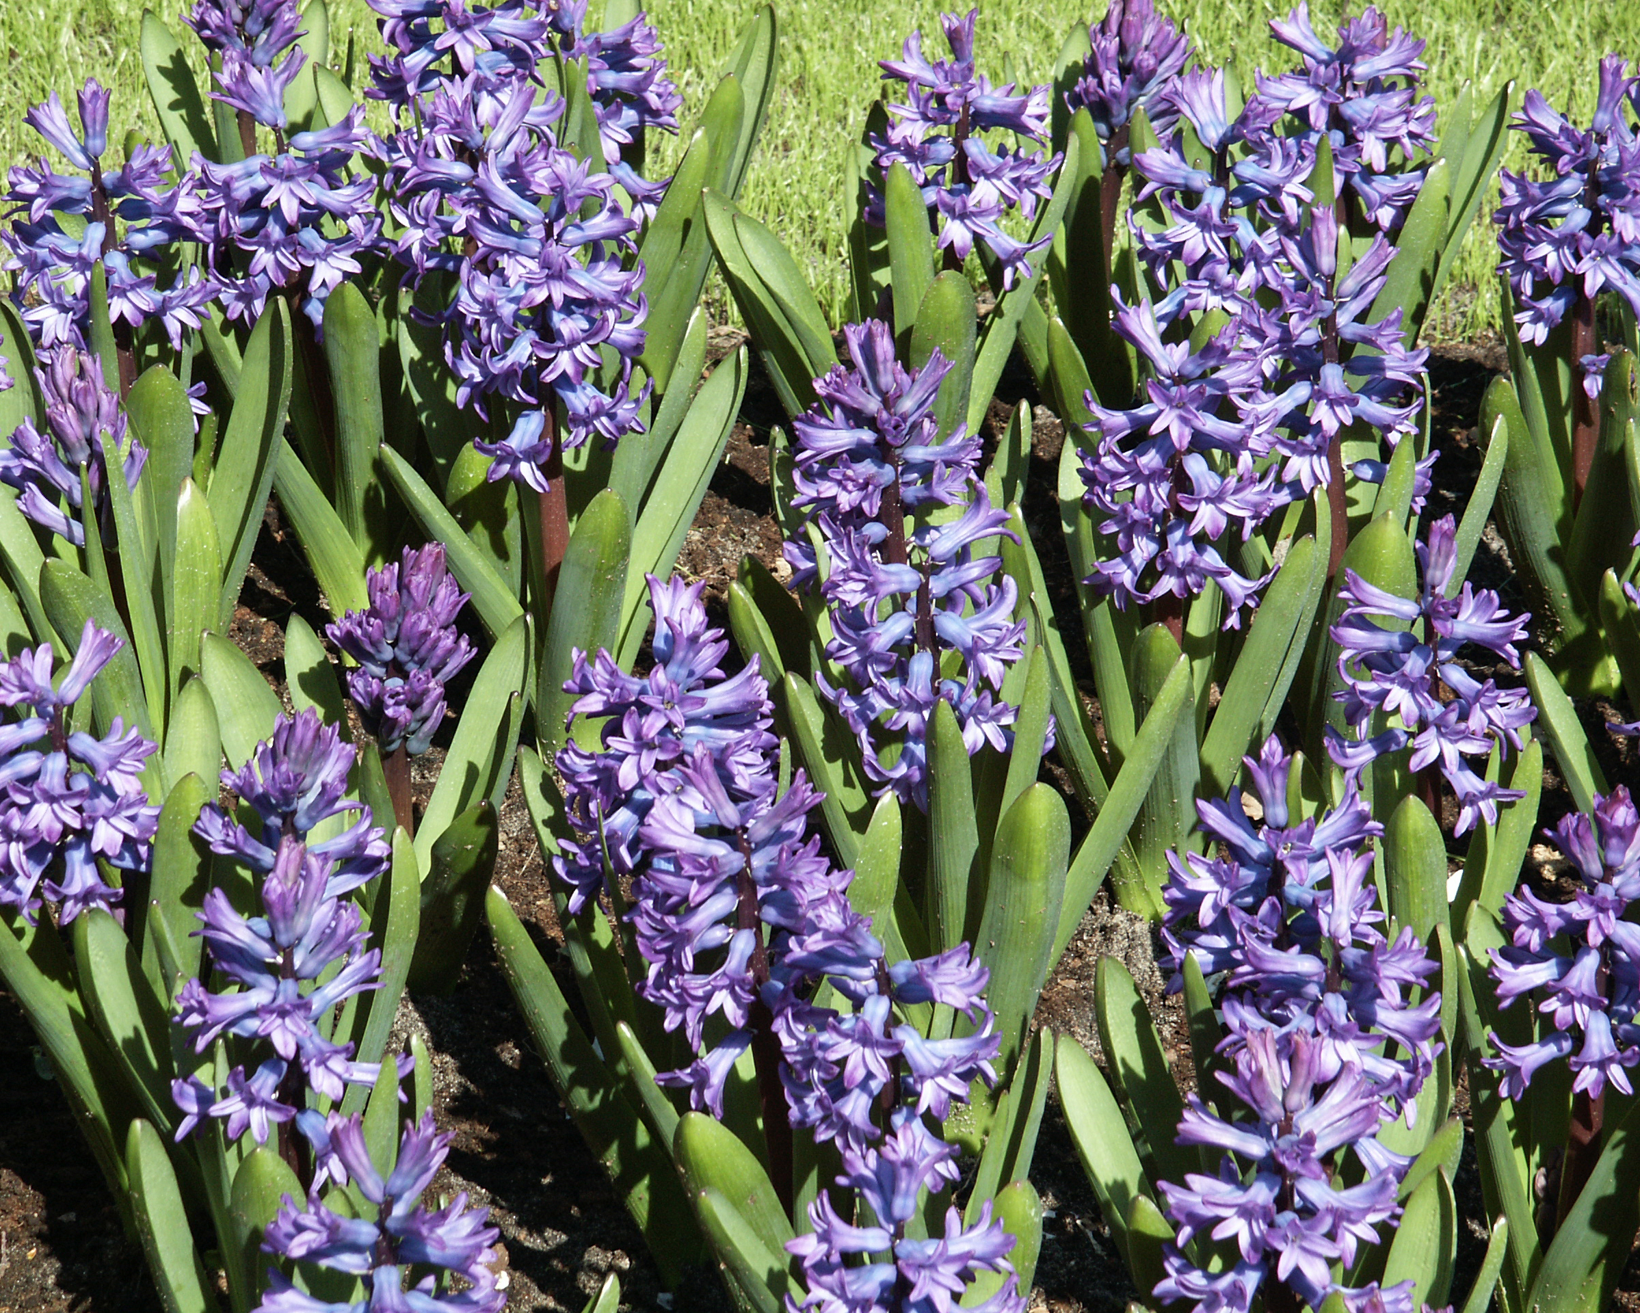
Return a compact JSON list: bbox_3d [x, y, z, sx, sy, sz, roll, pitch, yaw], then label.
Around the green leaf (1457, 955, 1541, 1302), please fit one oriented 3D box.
[{"bbox_3d":[0.246,0.169,3.593,0.013,0.150,0.016,-10,27,5],"label":"green leaf"}]

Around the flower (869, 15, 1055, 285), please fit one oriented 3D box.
[{"bbox_3d":[0.054,-0.192,3.726,0.070,0.110,0.068,0,26,0],"label":"flower"}]

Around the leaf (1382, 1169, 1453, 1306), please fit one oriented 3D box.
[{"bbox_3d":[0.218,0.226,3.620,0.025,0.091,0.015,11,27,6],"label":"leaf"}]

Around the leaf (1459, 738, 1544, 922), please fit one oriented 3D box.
[{"bbox_3d":[0.233,0.059,3.379,0.017,0.073,0.012,15,25,-7],"label":"leaf"}]

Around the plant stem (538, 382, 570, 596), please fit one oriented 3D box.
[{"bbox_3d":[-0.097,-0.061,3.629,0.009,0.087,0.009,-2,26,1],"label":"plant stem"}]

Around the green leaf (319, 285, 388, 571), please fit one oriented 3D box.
[{"bbox_3d":[-0.196,-0.096,4.176,0.025,0.135,0.016,0,25,0],"label":"green leaf"}]

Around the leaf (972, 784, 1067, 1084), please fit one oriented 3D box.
[{"bbox_3d":[0.068,0.118,3.759,0.031,0.158,0.018,8,27,-4],"label":"leaf"}]

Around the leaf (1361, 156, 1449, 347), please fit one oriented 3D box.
[{"bbox_3d":[0.222,-0.153,3.753,0.018,0.087,0.012,17,25,-8],"label":"leaf"}]

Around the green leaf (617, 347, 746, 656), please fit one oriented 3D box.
[{"bbox_3d":[-0.059,-0.057,4.105,0.025,0.163,0.015,18,26,-4],"label":"green leaf"}]

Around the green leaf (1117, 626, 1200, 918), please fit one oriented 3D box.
[{"bbox_3d":[0.132,0.046,3.890,0.029,0.141,0.015,-1,35,0],"label":"green leaf"}]

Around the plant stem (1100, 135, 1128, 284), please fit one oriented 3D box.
[{"bbox_3d":[0.131,-0.196,4.361,0.008,0.077,0.009,3,25,-1],"label":"plant stem"}]

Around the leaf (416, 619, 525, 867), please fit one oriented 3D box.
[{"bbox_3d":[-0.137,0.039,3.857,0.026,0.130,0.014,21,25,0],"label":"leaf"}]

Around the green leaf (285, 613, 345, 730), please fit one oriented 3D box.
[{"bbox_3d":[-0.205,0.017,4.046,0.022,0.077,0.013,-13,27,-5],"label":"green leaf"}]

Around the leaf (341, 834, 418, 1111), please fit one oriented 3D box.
[{"bbox_3d":[-0.165,0.121,3.686,0.018,0.129,0.016,9,27,-5],"label":"leaf"}]

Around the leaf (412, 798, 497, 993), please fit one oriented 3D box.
[{"bbox_3d":[-0.142,0.094,3.837,0.029,0.091,0.020,11,30,-5],"label":"leaf"}]

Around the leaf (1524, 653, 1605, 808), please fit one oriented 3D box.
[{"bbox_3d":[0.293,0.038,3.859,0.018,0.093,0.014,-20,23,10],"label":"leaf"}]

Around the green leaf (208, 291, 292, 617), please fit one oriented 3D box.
[{"bbox_3d":[-0.238,-0.079,4.148,0.026,0.157,0.016,4,27,-13],"label":"green leaf"}]

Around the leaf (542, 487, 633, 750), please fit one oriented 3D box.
[{"bbox_3d":[-0.094,-0.013,3.988,0.031,0.129,0.016,7,34,-3],"label":"leaf"}]

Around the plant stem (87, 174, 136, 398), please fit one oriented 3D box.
[{"bbox_3d":[-0.307,-0.158,4.303,0.012,0.121,0.012,-5,27,0],"label":"plant stem"}]

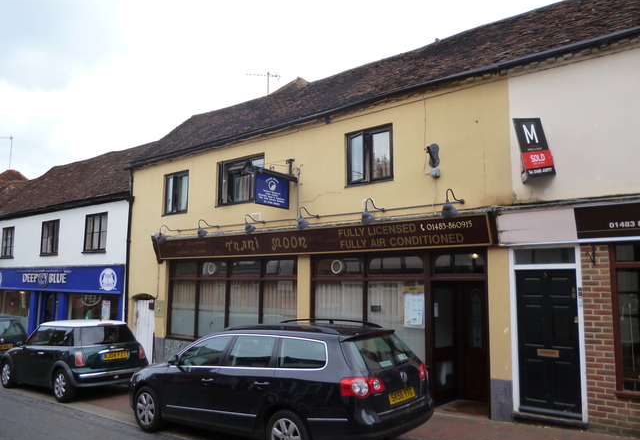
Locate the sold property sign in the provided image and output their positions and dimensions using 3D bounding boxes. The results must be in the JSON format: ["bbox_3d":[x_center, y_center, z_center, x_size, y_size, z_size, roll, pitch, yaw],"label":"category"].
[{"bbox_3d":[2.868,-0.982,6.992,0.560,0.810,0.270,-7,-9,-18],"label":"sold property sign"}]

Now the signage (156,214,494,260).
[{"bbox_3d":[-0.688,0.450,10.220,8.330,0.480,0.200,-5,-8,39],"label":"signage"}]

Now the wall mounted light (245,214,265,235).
[{"bbox_3d":[-1.344,0.116,10.569,0.230,0.430,0.540,-5,-8,39],"label":"wall mounted light"}]

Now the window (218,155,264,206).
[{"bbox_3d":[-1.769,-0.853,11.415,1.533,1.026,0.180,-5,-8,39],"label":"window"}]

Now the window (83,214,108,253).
[{"bbox_3d":[-6.565,0.392,15.162,1.281,1.148,0.130,-5,-8,39],"label":"window"}]

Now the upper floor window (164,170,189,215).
[{"bbox_3d":[-3.586,-0.643,12.865,1.026,1.046,0.130,-5,-8,39],"label":"upper floor window"}]

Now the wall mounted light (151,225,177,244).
[{"bbox_3d":[-3.604,0.332,12.378,0.230,0.430,0.540,-5,-8,39],"label":"wall mounted light"}]

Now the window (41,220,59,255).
[{"bbox_3d":[-8.861,0.598,17.001,1.284,1.135,0.130,-5,-8,39],"label":"window"}]

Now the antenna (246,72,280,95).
[{"bbox_3d":[-1.681,-4.060,15.400,1.030,0.680,0.300,1,-6,-9],"label":"antenna"}]

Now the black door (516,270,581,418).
[{"bbox_3d":[3.155,1.666,7.176,0.815,1.948,0.070,-5,-8,39],"label":"black door"}]

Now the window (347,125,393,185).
[{"bbox_3d":[0.875,-1.134,9.303,1.029,1.012,0.130,-5,-8,39],"label":"window"}]

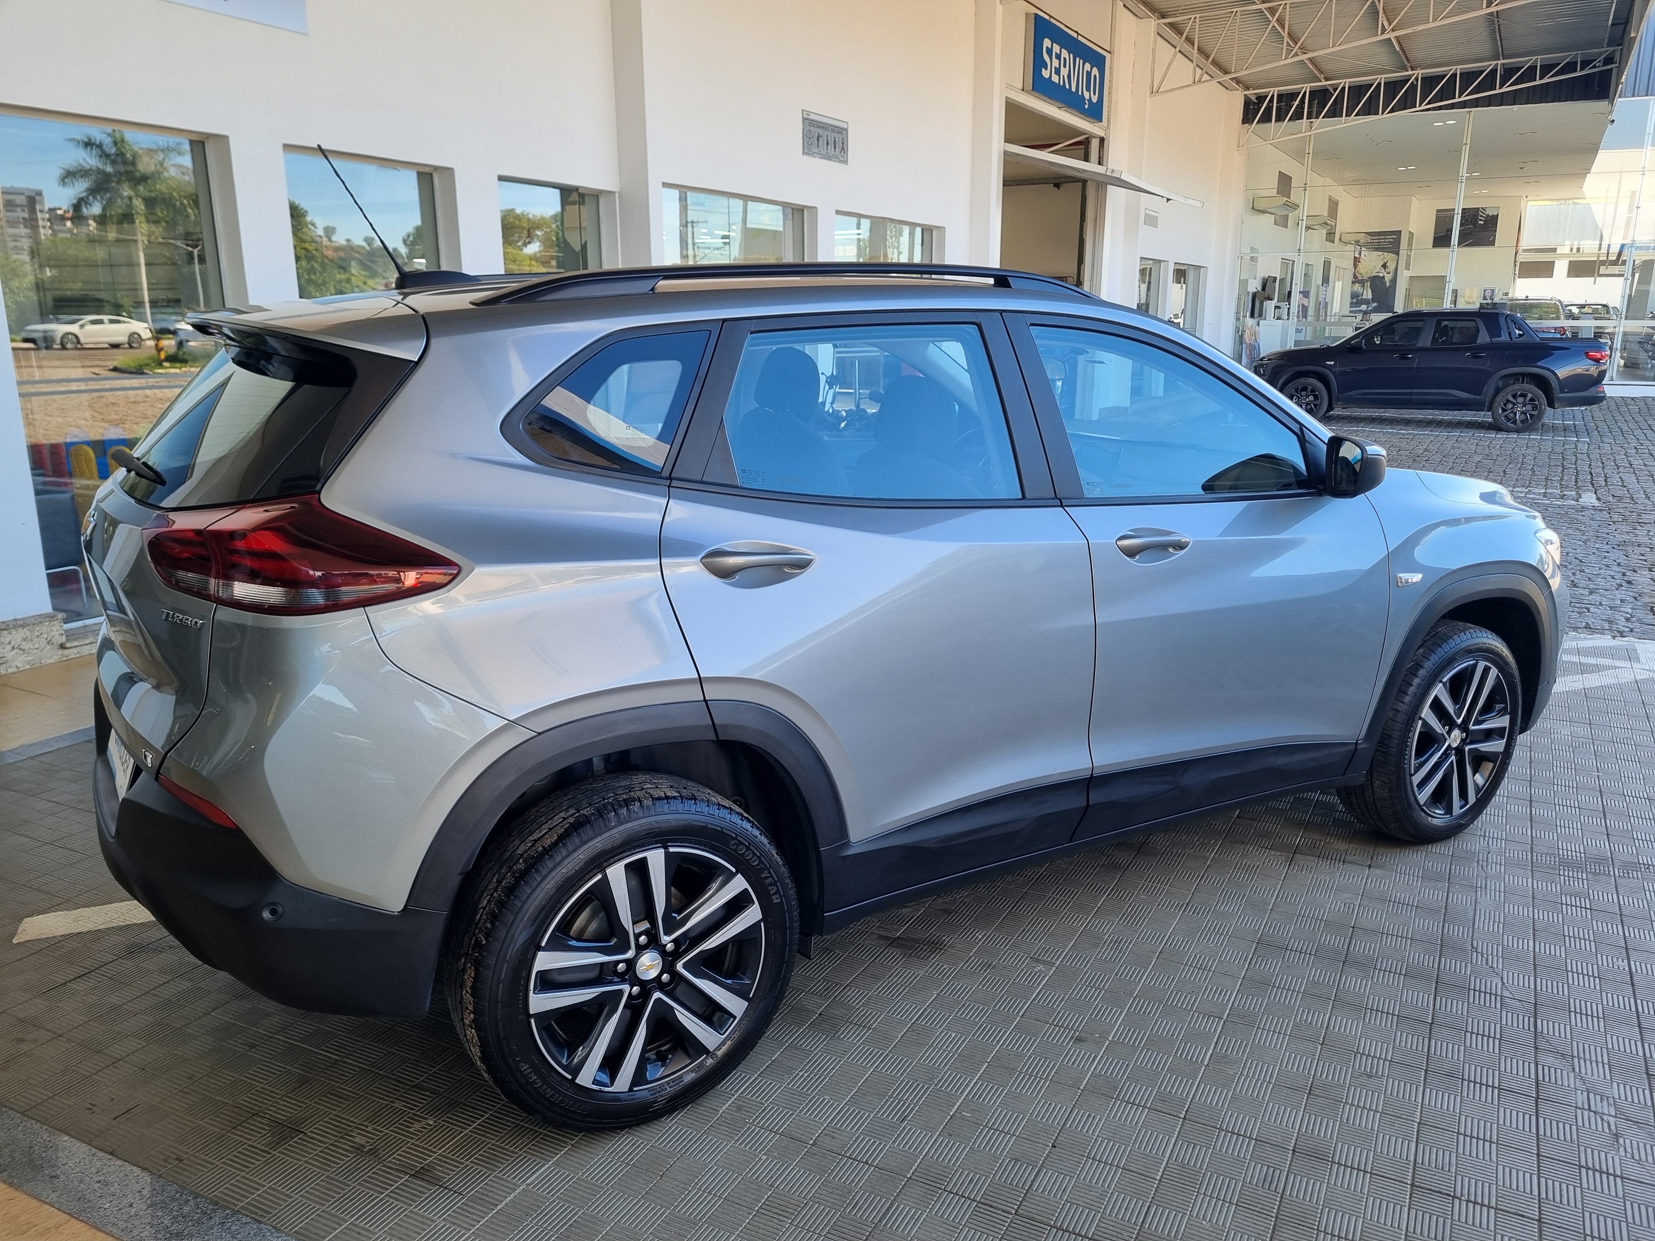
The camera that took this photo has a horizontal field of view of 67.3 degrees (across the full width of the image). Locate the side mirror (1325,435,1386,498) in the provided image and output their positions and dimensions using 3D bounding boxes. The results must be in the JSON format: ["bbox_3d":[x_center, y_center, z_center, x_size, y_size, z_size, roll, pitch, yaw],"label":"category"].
[{"bbox_3d":[1.305,-0.379,3.070,0.120,0.158,0.190,-4,14,-17],"label":"side mirror"}]

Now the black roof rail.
[{"bbox_3d":[0.007,-0.699,2.596,1.500,0.088,0.060,-9,16,-31],"label":"black roof rail"}]

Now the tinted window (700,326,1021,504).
[{"bbox_3d":[0.093,-0.415,2.508,0.700,0.390,0.050,-8,-5,-31],"label":"tinted window"}]

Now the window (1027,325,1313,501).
[{"bbox_3d":[0.854,-0.505,3.019,0.825,0.425,0.050,-8,-7,-31],"label":"window"}]

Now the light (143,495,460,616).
[{"bbox_3d":[-0.867,-0.115,2.049,0.410,0.190,0.370,-8,15,-31],"label":"light"}]

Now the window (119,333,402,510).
[{"bbox_3d":[-1.233,-0.415,2.550,0.155,0.400,1.170,41,-11,-32],"label":"window"}]

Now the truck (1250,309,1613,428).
[{"bbox_3d":[8.816,-3.745,18.462,4.720,1.650,1.820,7,15,26],"label":"truck"}]

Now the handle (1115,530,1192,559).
[{"bbox_3d":[0.736,-0.177,2.813,0.235,0.060,0.055,-8,15,-31],"label":"handle"}]

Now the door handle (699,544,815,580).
[{"bbox_3d":[-0.126,-0.109,2.271,0.235,0.065,0.055,-8,15,-31],"label":"door handle"}]

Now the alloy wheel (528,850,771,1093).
[{"bbox_3d":[-0.369,0.639,2.392,0.468,0.468,0.190,-8,15,-31],"label":"alloy wheel"}]

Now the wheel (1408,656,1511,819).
[{"bbox_3d":[1.808,0.335,3.710,0.472,0.472,0.180,-8,15,-31],"label":"wheel"}]

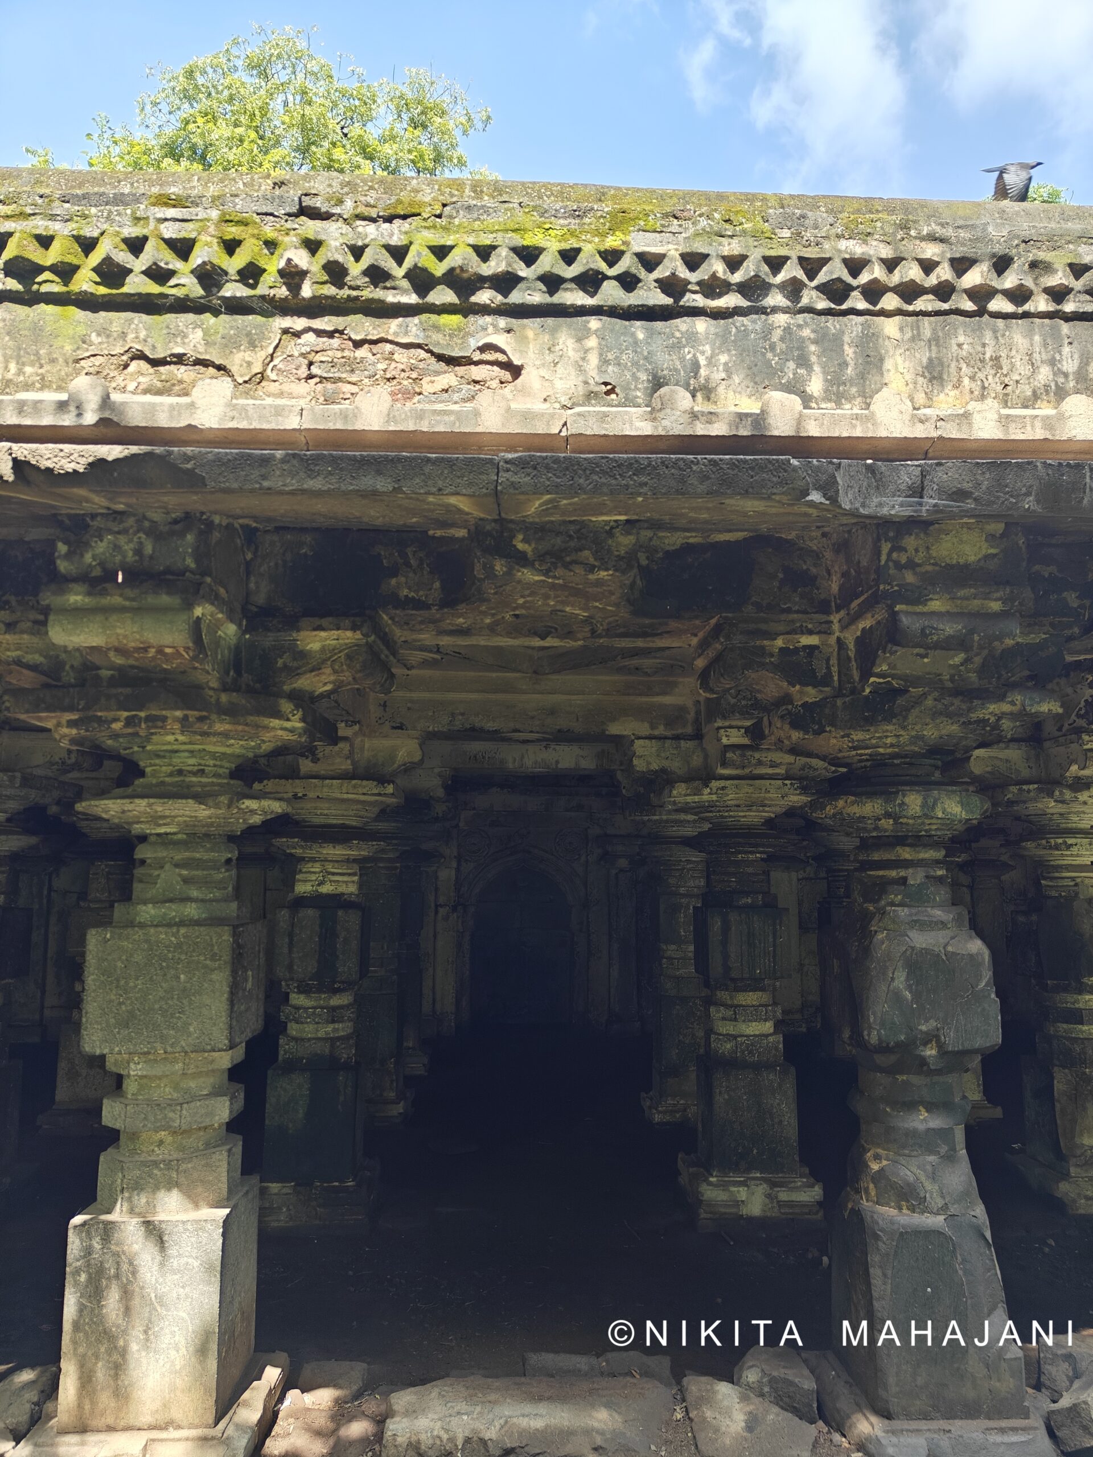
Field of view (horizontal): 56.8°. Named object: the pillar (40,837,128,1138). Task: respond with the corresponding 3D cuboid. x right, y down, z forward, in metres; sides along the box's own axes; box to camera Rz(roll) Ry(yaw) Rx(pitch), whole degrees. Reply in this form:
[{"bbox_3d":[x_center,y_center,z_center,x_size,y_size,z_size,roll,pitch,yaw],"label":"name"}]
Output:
[{"bbox_3d":[-2.956,1.647,6.819,0.602,1.930,0.602,0,-8,-2],"label":"pillar"}]

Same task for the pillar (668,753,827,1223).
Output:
[{"bbox_3d":[1.009,1.297,5.163,0.677,2.142,0.677,0,-8,-2],"label":"pillar"}]

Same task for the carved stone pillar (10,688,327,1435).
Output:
[{"bbox_3d":[-1.041,0.892,2.861,0.825,1.864,0.792,0,-8,-2],"label":"carved stone pillar"}]

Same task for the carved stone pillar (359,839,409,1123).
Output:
[{"bbox_3d":[-1.205,1.726,7.037,0.533,1.867,0.533,0,-8,-2],"label":"carved stone pillar"}]

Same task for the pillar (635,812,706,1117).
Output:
[{"bbox_3d":[0.959,1.648,6.956,0.602,1.963,0.602,0,-8,-2],"label":"pillar"}]

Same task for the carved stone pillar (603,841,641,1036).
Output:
[{"bbox_3d":[0.738,2.067,10.158,0.362,1.953,0.250,0,-8,-2],"label":"carved stone pillar"}]

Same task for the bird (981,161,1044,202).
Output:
[{"bbox_3d":[2.903,-3.390,6.300,0.390,0.270,0.380,0,-8,-2],"label":"bird"}]

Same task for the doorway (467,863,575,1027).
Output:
[{"bbox_3d":[-0.268,2.279,10.752,1.090,1.668,0.346,0,-8,-2],"label":"doorway"}]

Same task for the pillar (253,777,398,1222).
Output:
[{"bbox_3d":[-1.148,1.316,5.091,0.648,2.076,0.648,0,-8,-2],"label":"pillar"}]

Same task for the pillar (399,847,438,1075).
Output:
[{"bbox_3d":[-1.243,1.890,8.555,0.602,1.930,0.602,0,-8,-2],"label":"pillar"}]

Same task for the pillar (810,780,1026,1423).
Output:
[{"bbox_3d":[1.092,1.031,2.999,0.533,1.687,0.533,0,-8,-2],"label":"pillar"}]

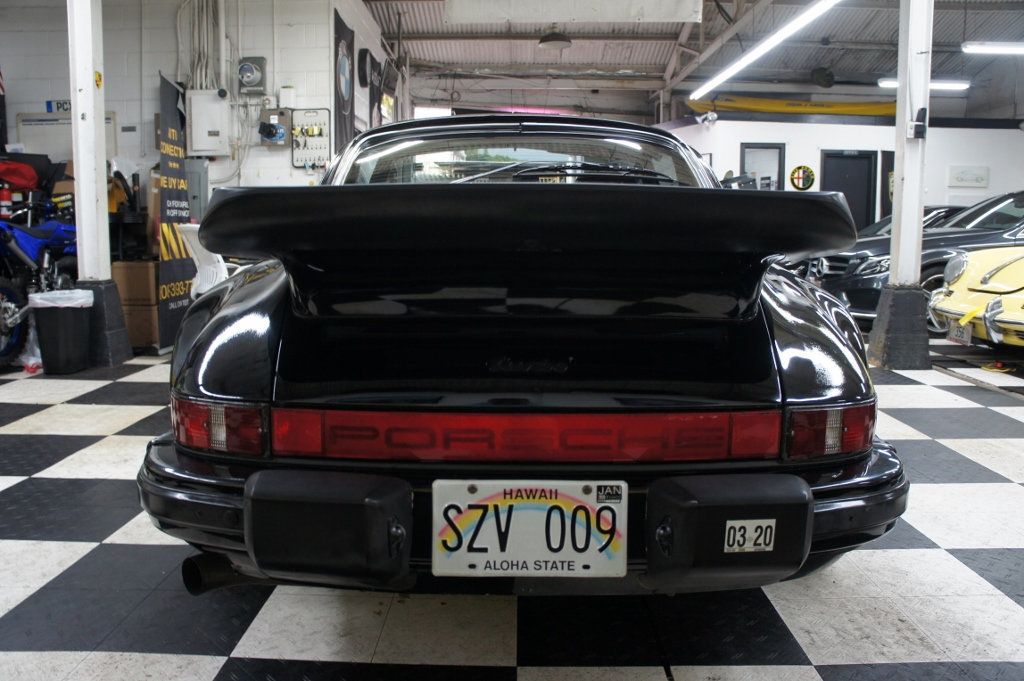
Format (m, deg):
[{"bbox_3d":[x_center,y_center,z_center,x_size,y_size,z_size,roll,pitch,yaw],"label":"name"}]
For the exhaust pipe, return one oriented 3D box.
[{"bbox_3d":[-0.516,0.434,1.467,0.180,0.080,0.080,-4,9,-31],"label":"exhaust pipe"}]

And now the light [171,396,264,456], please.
[{"bbox_3d":[-0.556,0.150,1.464,0.253,0.095,0.097,2,8,15],"label":"light"}]

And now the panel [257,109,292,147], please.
[{"bbox_3d":[-2.056,-1.855,6.714,0.257,0.309,0.170,0,8,2],"label":"panel"}]

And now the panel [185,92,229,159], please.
[{"bbox_3d":[-2.656,-1.894,6.742,0.363,0.547,0.120,0,8,2],"label":"panel"}]

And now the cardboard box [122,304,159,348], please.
[{"bbox_3d":[-3.063,-0.141,6.361,0.440,0.343,0.400,0,8,1],"label":"cardboard box"}]

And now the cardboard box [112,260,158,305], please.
[{"bbox_3d":[-3.062,-0.479,6.316,0.440,0.338,0.400,0,8,1],"label":"cardboard box"}]

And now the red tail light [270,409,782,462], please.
[{"bbox_3d":[0.022,0.165,1.361,0.909,0.087,0.057,0,8,1],"label":"red tail light"}]

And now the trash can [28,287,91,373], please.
[{"bbox_3d":[-2.908,-0.051,5.019,0.285,0.520,0.295,0,8,1],"label":"trash can"}]

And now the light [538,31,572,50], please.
[{"bbox_3d":[0.555,-3.818,9.800,0.425,0.200,0.425,0,8,1],"label":"light"}]

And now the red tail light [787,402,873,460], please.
[{"bbox_3d":[0.588,0.157,1.434,0.231,0.095,0.105,-2,8,-12],"label":"red tail light"}]

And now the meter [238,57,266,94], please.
[{"bbox_3d":[-2.244,-2.286,6.649,0.225,0.308,0.190,0,8,2],"label":"meter"}]

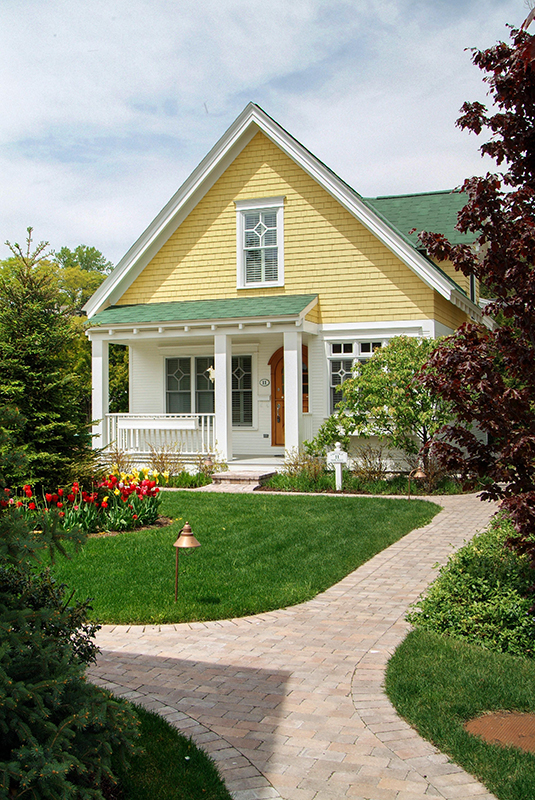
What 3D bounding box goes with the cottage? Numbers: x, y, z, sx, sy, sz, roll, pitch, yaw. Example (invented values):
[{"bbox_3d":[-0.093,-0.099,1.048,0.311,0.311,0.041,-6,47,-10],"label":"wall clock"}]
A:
[{"bbox_3d":[1.120,-2.350,20.600,8.500,7.850,10.000,-1,0,21],"label":"cottage"}]

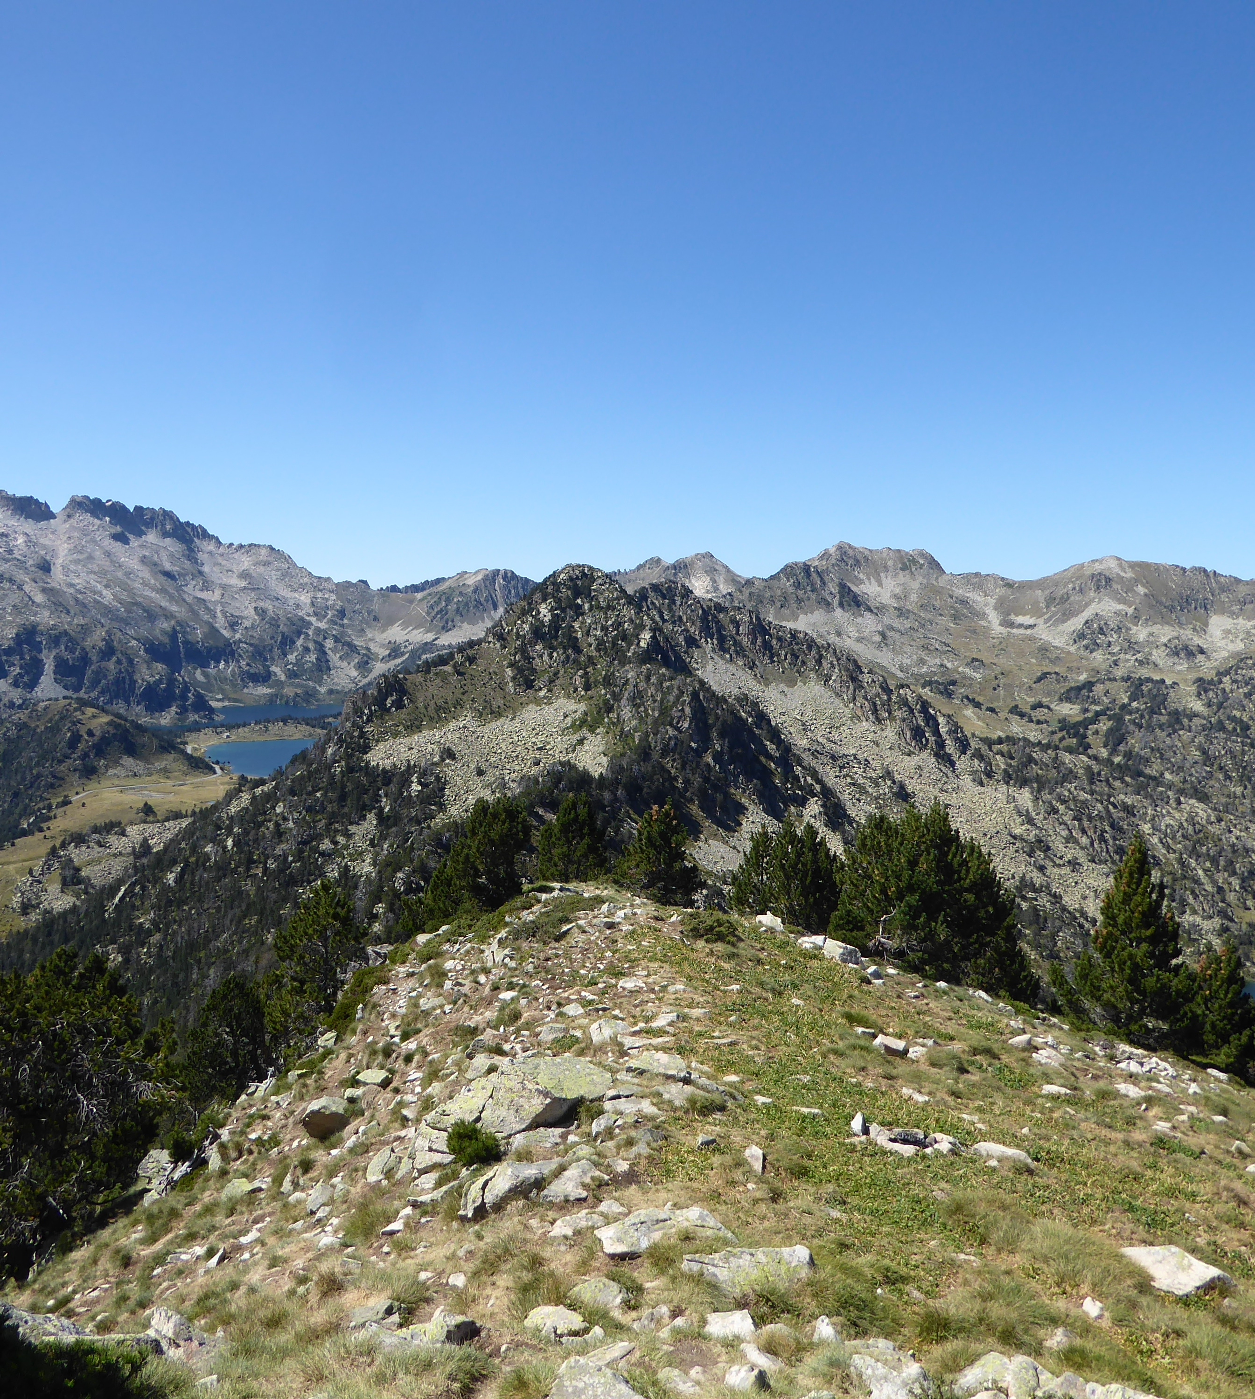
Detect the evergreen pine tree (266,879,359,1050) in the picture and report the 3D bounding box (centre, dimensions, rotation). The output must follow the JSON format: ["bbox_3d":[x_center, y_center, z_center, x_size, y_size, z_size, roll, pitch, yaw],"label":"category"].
[{"bbox_3d":[-4.206,3.534,18.000,1.180,2.250,1.180,0,3,0],"label":"evergreen pine tree"}]

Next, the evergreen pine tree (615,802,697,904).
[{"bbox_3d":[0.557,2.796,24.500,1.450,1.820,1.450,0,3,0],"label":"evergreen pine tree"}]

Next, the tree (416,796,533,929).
[{"bbox_3d":[-2.657,2.847,23.500,1.950,2.270,1.950,0,3,0],"label":"tree"}]

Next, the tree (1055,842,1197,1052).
[{"bbox_3d":[7.183,3.512,19.500,1.940,3.020,1.940,0,3,0],"label":"tree"}]

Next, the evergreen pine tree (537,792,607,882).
[{"bbox_3d":[-1.166,3.074,28.000,1.400,2.260,1.400,0,3,0],"label":"evergreen pine tree"}]

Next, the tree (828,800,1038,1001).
[{"bbox_3d":[4.759,3.124,21.000,3.140,3.070,2.670,0,3,0],"label":"tree"}]

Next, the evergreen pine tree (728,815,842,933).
[{"bbox_3d":[2.746,3.089,23.500,1.930,2.090,1.930,0,3,0],"label":"evergreen pine tree"}]

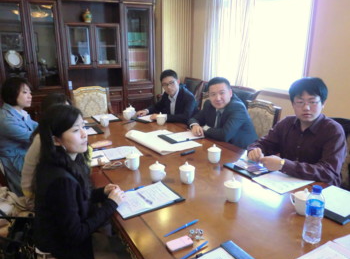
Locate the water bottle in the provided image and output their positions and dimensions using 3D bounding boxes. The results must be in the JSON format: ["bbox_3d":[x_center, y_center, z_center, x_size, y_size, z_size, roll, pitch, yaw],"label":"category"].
[{"bbox_3d":[0.521,0.315,1.169,0.065,0.219,0.065,0,16,0],"label":"water bottle"}]

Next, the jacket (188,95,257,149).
[{"bbox_3d":[0.417,0.025,2.568,0.450,0.600,0.560,-12,20,-36],"label":"jacket"}]

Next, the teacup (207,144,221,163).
[{"bbox_3d":[0.244,0.146,1.934,0.086,0.113,0.101,2,16,5],"label":"teacup"}]

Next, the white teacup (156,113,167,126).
[{"bbox_3d":[-0.126,-0.103,2.972,0.105,0.120,0.088,0,15,0],"label":"white teacup"}]

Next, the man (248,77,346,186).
[{"bbox_3d":[0.720,0.347,1.870,0.720,1.290,0.540,-12,20,-36],"label":"man"}]

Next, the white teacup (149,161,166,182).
[{"bbox_3d":[-0.086,0.221,1.671,0.086,0.113,0.101,-15,22,-43],"label":"white teacup"}]

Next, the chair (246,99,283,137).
[{"bbox_3d":[0.498,0.276,2.610,0.560,1.000,0.600,16,22,42],"label":"chair"}]

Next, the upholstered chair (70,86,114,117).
[{"bbox_3d":[-0.892,0.034,3.661,0.580,1.000,0.620,-7,16,-24],"label":"upholstered chair"}]

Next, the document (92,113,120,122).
[{"bbox_3d":[-0.716,-0.123,3.255,0.220,0.012,0.300,-8,17,-26],"label":"document"}]

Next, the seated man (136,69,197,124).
[{"bbox_3d":[-0.025,0.048,3.163,0.760,1.230,0.580,-13,20,-40],"label":"seated man"}]

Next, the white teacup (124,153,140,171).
[{"bbox_3d":[-0.249,0.175,1.823,0.101,0.113,0.086,-6,17,-20],"label":"white teacup"}]

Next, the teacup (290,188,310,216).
[{"bbox_3d":[0.548,0.312,1.371,0.101,0.113,0.086,4,17,11],"label":"teacup"}]

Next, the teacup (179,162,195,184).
[{"bbox_3d":[0.066,0.237,1.705,0.087,0.120,0.105,0,15,0],"label":"teacup"}]

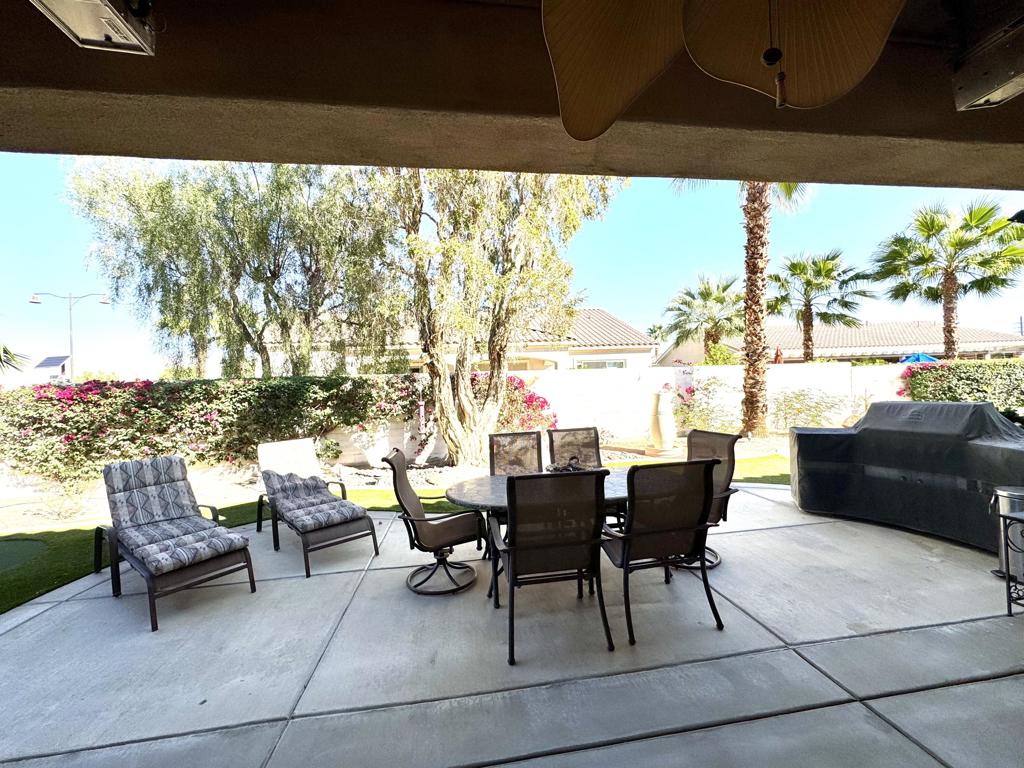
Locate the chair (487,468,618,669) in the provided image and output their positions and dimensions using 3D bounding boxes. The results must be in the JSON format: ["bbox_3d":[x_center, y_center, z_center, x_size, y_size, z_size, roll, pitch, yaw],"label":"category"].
[{"bbox_3d":[0.200,0.979,2.551,0.620,0.990,0.690,-2,-1,-8],"label":"chair"}]

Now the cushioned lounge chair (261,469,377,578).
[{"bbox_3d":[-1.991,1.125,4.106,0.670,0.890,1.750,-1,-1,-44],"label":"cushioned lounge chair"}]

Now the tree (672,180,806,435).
[{"bbox_3d":[6.246,-2.734,10.536,3.700,8.200,3.700,-2,-1,0],"label":"tree"}]

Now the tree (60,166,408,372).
[{"bbox_3d":[-6.878,-2.152,11.235,7.600,8.000,7.000,-2,-1,0],"label":"tree"}]

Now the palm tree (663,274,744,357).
[{"bbox_3d":[6.923,-1.202,14.515,3.100,5.100,3.100,-2,-1,0],"label":"palm tree"}]

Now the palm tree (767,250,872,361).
[{"bbox_3d":[10.284,-1.657,14.219,3.100,5.800,3.100,-2,-1,0],"label":"palm tree"}]

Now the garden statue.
[{"bbox_3d":[3.163,0.762,8.589,0.570,1.350,0.570,-2,-1,0],"label":"garden statue"}]

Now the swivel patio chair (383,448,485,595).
[{"bbox_3d":[-0.574,1.017,3.226,0.760,0.990,0.630,-2,-1,-6],"label":"swivel patio chair"}]

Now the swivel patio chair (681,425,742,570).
[{"bbox_3d":[1.505,0.946,3.506,0.760,0.990,0.630,-2,-1,-18],"label":"swivel patio chair"}]

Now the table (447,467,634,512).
[{"bbox_3d":[0.425,1.110,3.145,1.810,0.730,1.070,-2,-1,-8],"label":"table"}]

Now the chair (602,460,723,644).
[{"bbox_3d":[0.877,0.957,2.696,0.620,0.990,0.690,-2,-1,-9],"label":"chair"}]

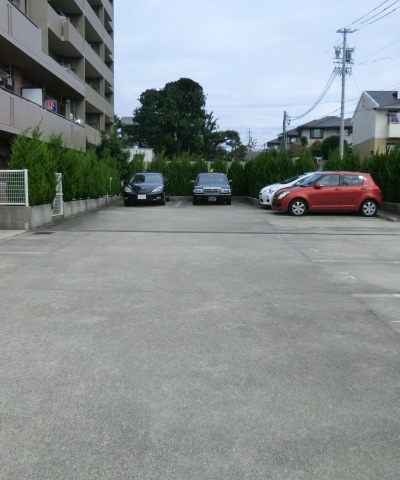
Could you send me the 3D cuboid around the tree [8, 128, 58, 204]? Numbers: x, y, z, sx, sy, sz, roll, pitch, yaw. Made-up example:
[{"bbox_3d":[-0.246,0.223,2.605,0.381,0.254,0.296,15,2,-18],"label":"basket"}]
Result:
[{"bbox_3d":[-4.680,-2.060,12.300,1.250,2.200,1.250,0,7,0],"label":"tree"}]

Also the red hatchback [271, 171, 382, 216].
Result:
[{"bbox_3d":[4.330,-1.650,15.450,3.700,1.510,1.690,0,7,2],"label":"red hatchback"}]

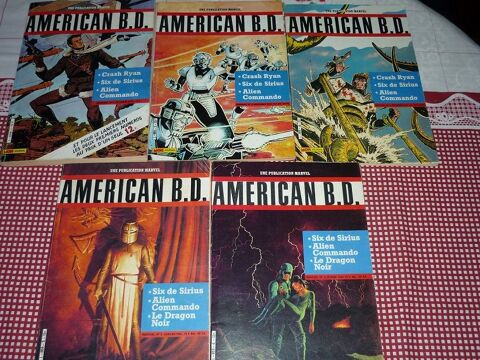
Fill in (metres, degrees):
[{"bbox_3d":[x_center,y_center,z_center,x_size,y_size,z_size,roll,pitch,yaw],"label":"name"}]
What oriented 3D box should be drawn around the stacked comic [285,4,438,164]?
[{"bbox_3d":[0.157,-0.139,0.679,0.181,0.006,0.263,0,64,-1],"label":"stacked comic"}]

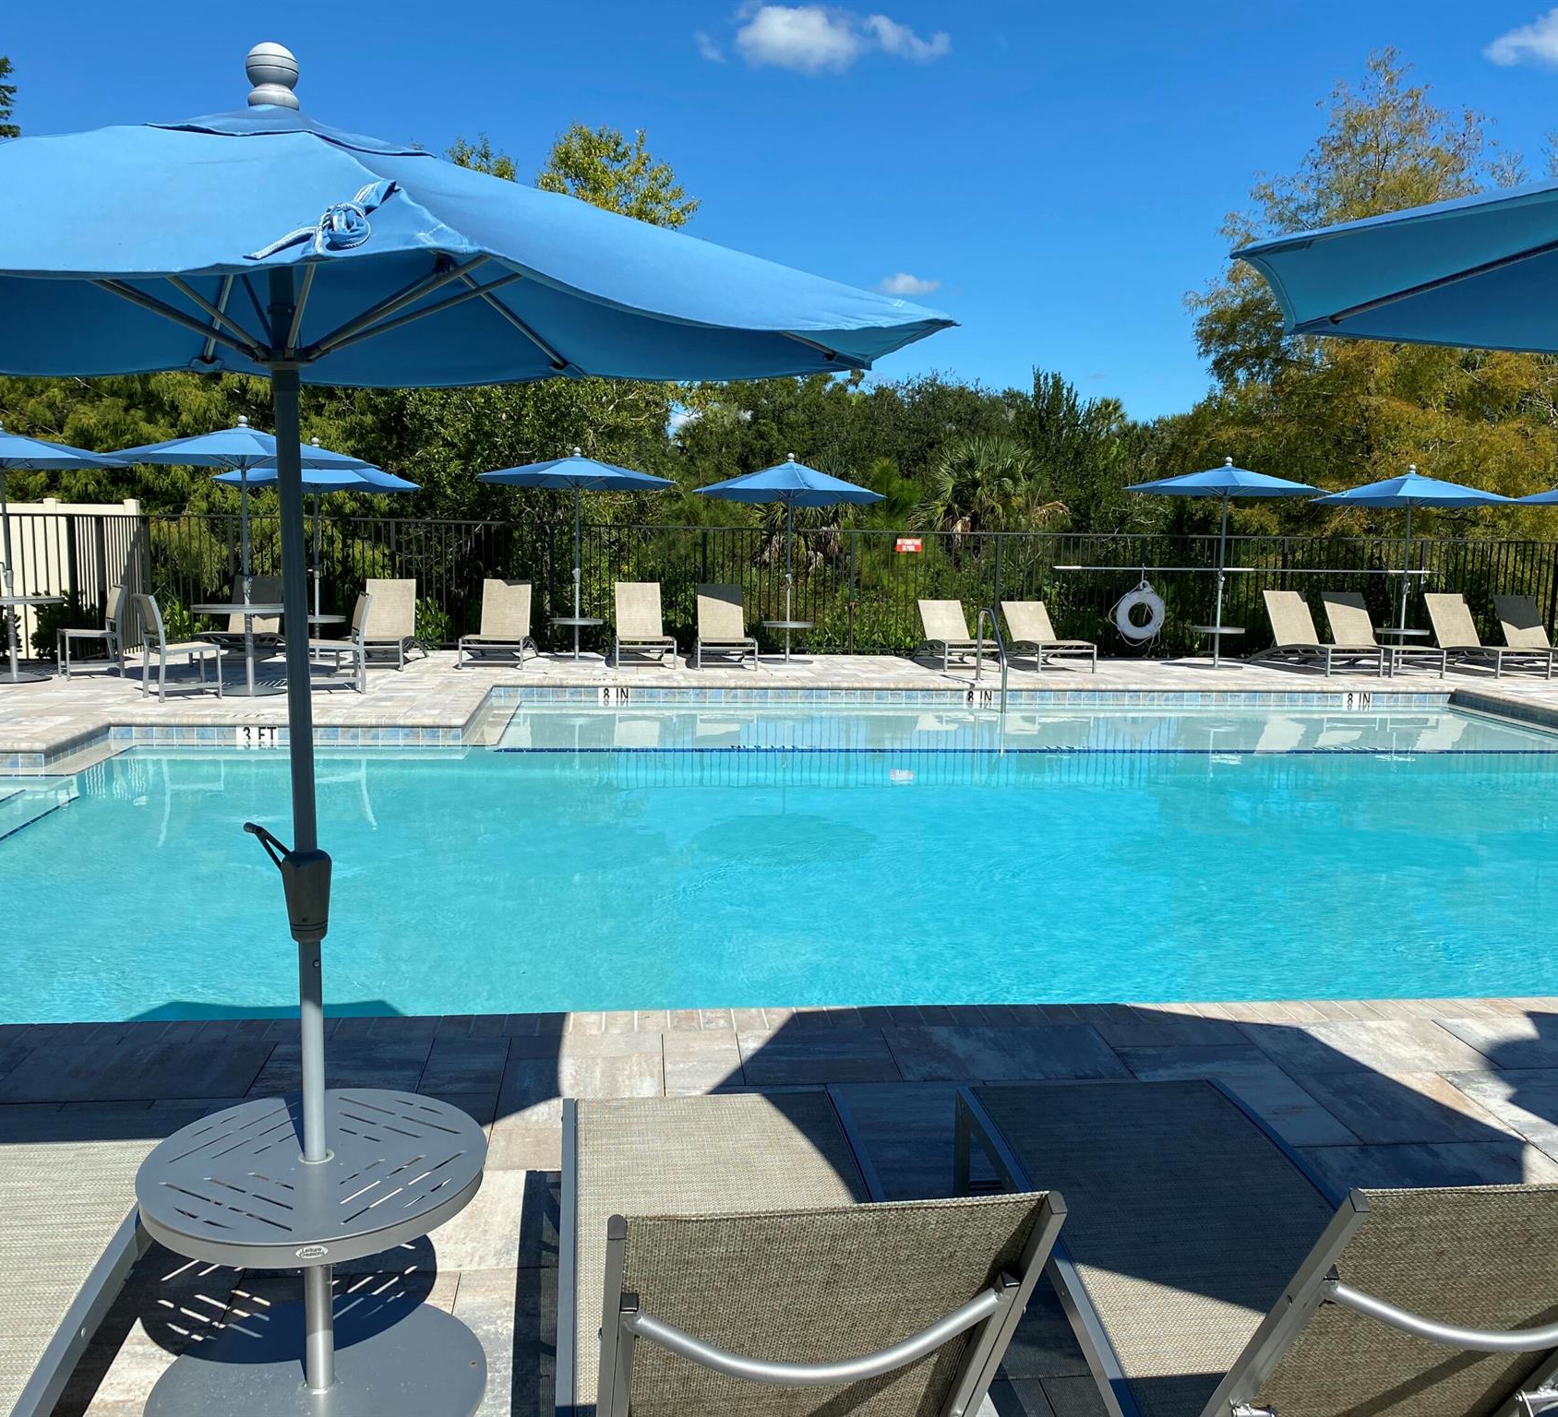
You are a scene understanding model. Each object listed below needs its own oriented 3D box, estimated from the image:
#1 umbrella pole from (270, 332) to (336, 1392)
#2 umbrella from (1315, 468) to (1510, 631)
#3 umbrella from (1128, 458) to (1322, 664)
[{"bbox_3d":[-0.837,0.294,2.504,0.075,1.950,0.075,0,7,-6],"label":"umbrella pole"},{"bbox_3d":[7.545,-1.663,17.018,2.280,2.400,2.280,0,7,-6],"label":"umbrella"},{"bbox_3d":[5.260,-1.679,16.814,2.270,2.400,2.270,0,7,-6],"label":"umbrella"}]

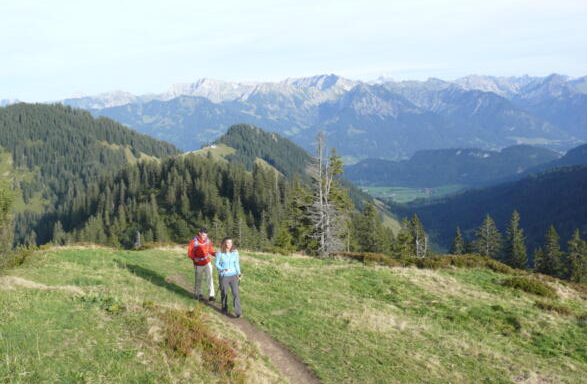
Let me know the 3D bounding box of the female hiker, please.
[{"bbox_3d":[-1.343,1.764,13.000,0.600,1.680,0.520,-1,6,-10],"label":"female hiker"}]

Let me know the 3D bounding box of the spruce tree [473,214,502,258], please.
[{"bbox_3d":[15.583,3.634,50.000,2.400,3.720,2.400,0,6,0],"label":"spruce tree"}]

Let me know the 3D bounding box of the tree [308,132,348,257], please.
[{"bbox_3d":[2.511,0.226,45.000,2.900,8.950,2.700,0,6,0],"label":"tree"}]

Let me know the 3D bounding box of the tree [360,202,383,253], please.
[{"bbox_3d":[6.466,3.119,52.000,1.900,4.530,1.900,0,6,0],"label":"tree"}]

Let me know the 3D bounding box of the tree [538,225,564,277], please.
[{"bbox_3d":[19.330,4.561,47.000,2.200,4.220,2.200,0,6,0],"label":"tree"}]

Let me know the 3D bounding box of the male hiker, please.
[{"bbox_3d":[-2.207,1.745,15.100,0.660,1.780,0.550,-2,6,-15],"label":"male hiker"}]

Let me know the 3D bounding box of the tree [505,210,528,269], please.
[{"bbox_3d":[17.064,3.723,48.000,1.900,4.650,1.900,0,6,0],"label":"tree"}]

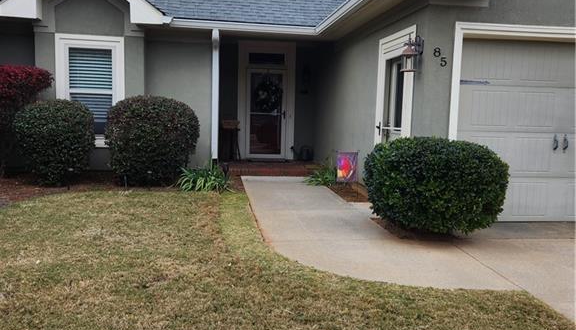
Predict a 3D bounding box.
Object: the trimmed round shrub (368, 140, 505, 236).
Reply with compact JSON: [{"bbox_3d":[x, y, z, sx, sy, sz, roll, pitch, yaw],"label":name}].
[{"bbox_3d":[1.513,0.205,5.397,1.400,0.980,1.280,1,6,0],"label":"trimmed round shrub"}]

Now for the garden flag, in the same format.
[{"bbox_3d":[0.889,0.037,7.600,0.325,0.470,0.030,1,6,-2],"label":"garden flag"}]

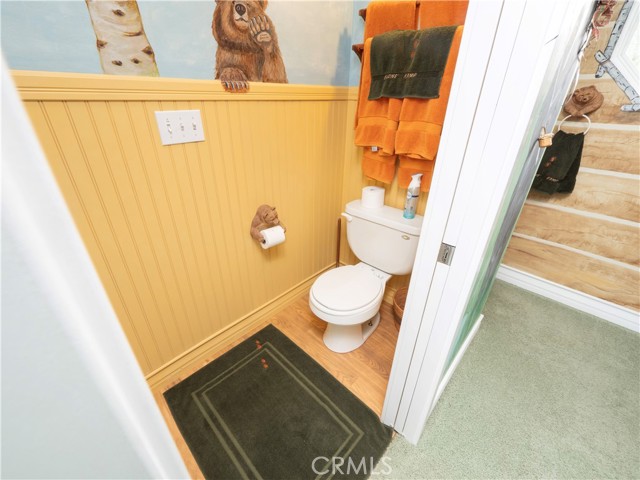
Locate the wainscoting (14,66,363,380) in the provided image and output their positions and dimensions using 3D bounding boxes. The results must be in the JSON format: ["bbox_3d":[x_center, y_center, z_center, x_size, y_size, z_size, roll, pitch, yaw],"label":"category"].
[{"bbox_3d":[-0.324,-0.078,1.448,0.050,1.303,1.435,24,36,36],"label":"wainscoting"}]

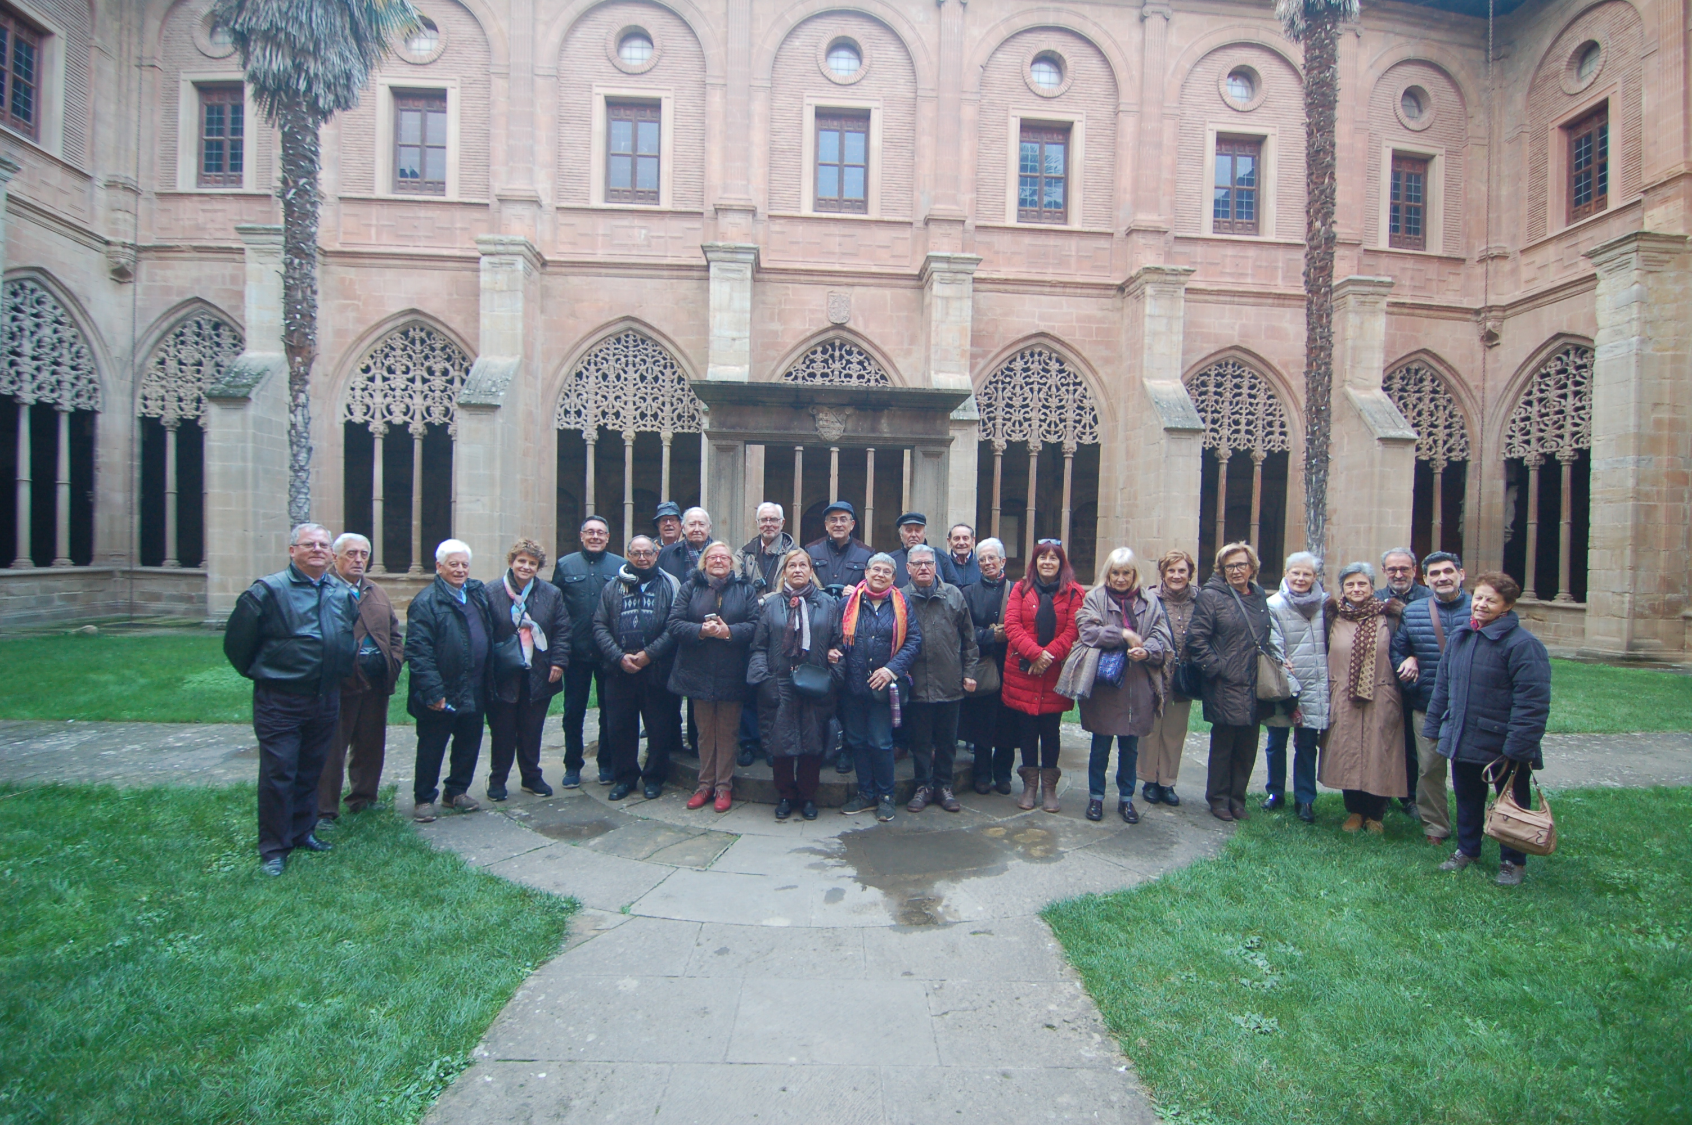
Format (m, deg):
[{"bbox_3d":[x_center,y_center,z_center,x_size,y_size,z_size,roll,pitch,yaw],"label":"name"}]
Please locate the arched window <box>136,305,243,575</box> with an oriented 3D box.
[{"bbox_3d":[-14.653,-2.784,17.407,3.250,5.971,0.400,1,0,-4],"label":"arched window"}]

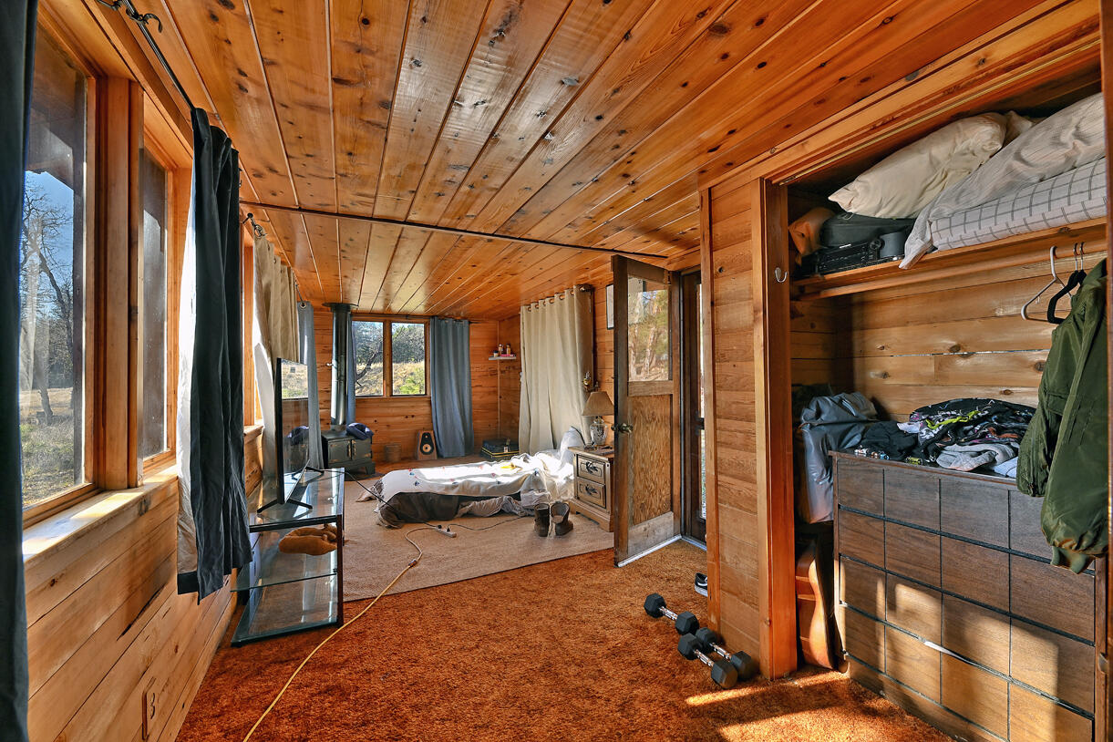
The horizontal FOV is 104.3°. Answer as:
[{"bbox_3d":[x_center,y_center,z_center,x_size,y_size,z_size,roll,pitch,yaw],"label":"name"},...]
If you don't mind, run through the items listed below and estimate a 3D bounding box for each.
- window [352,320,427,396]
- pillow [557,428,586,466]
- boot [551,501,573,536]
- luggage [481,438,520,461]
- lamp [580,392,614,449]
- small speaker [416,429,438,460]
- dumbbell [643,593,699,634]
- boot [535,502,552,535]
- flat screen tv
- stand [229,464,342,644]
[{"bbox_3d":[-2.483,-0.196,6.439,1.180,1.200,0.100,0,-1,-26],"label":"window"},{"bbox_3d":[0.140,0.773,4.346,0.170,0.430,0.480,17,-8,-25],"label":"pillow"},{"bbox_3d":[0.057,1.181,3.505,0.120,0.222,0.275,-1,-1,26],"label":"boot"},{"bbox_3d":[-0.903,1.211,6.657,0.390,0.250,0.640,-1,-1,-26],"label":"luggage"},{"bbox_3d":[0.390,0.452,4.034,0.320,0.512,0.320,-1,-1,0],"label":"lamp"},{"bbox_3d":[-1.974,1.123,6.600,0.280,0.455,0.240,-1,-1,-26],"label":"small speaker"},{"bbox_3d":[0.581,1.233,2.197,0.095,0.088,0.266,0,-1,-36],"label":"dumbbell"},{"bbox_3d":[-0.120,1.173,3.512,0.110,0.225,0.290,-1,-1,-8],"label":"boot"},{"bbox_3d":[-1.651,0.355,2.755,0.240,0.810,1.260,-1,-1,-25],"label":"flat screen tv"},{"bbox_3d":[-1.550,1.018,2.630,0.475,0.565,1.220,0,-1,-26],"label":"stand"}]

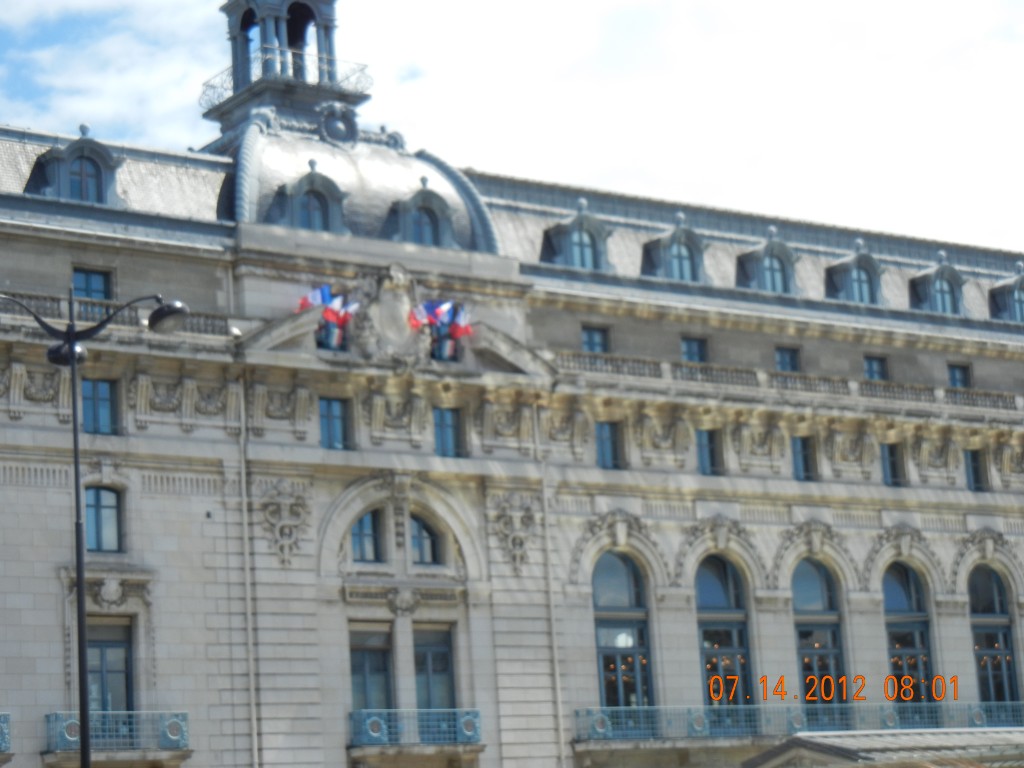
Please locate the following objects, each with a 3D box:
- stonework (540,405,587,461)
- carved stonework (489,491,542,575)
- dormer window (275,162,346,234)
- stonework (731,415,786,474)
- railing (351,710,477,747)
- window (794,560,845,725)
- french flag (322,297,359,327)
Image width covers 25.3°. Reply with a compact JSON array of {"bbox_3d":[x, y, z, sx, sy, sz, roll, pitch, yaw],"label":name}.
[{"bbox_3d":[1.638,1.639,75.626,1.560,1.754,0.500,5,-15,-35],"label":"stonework"},{"bbox_3d":[0.140,4.763,72.681,1.800,2.709,0.260,5,-14,-34],"label":"carved stonework"},{"bbox_3d":[-6.457,-5.895,72.575,2.384,2.426,1.200,5,-14,-34],"label":"dormer window"},{"bbox_3d":[8.668,2.125,79.150,1.900,2.108,0.550,5,-14,-34],"label":"stonework"},{"bbox_3d":[-2.803,10.379,68.757,4.250,1.041,0.770,5,-14,-34],"label":"railing"},{"bbox_3d":[10.423,8.788,77.007,2.210,5.912,0.350,5,-15,-34],"label":"window"},{"bbox_3d":[-5.078,-2.148,67.479,1.233,0.913,0.400,5,-15,-34],"label":"french flag"}]

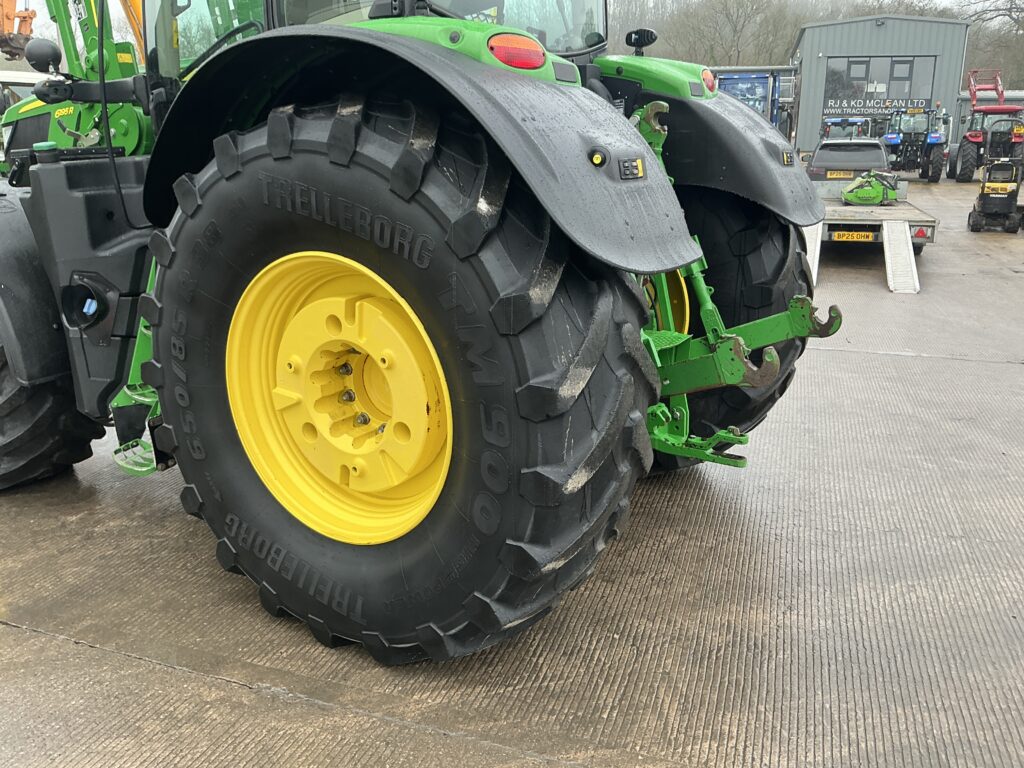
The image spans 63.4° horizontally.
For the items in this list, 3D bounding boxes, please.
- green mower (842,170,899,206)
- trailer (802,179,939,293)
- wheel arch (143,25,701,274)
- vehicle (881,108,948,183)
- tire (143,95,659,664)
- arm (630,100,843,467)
[{"bbox_3d":[6.520,-3.591,15.098,0.880,0.570,1.200,4,17,18],"label":"green mower"},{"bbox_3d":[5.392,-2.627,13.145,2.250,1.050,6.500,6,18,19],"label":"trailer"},{"bbox_3d":[-0.368,-0.813,2.780,1.980,0.740,0.620,9,18,29],"label":"wheel arch"},{"bbox_3d":[15.064,-8.937,31.320,2.150,2.580,4.200,5,15,18],"label":"vehicle"},{"bbox_3d":[-0.462,-0.021,3.067,2.060,2.020,0.670,9,18,29],"label":"tire"},{"bbox_3d":[0.764,-0.408,3.437,1.040,1.460,1.100,9,18,29],"label":"arm"}]

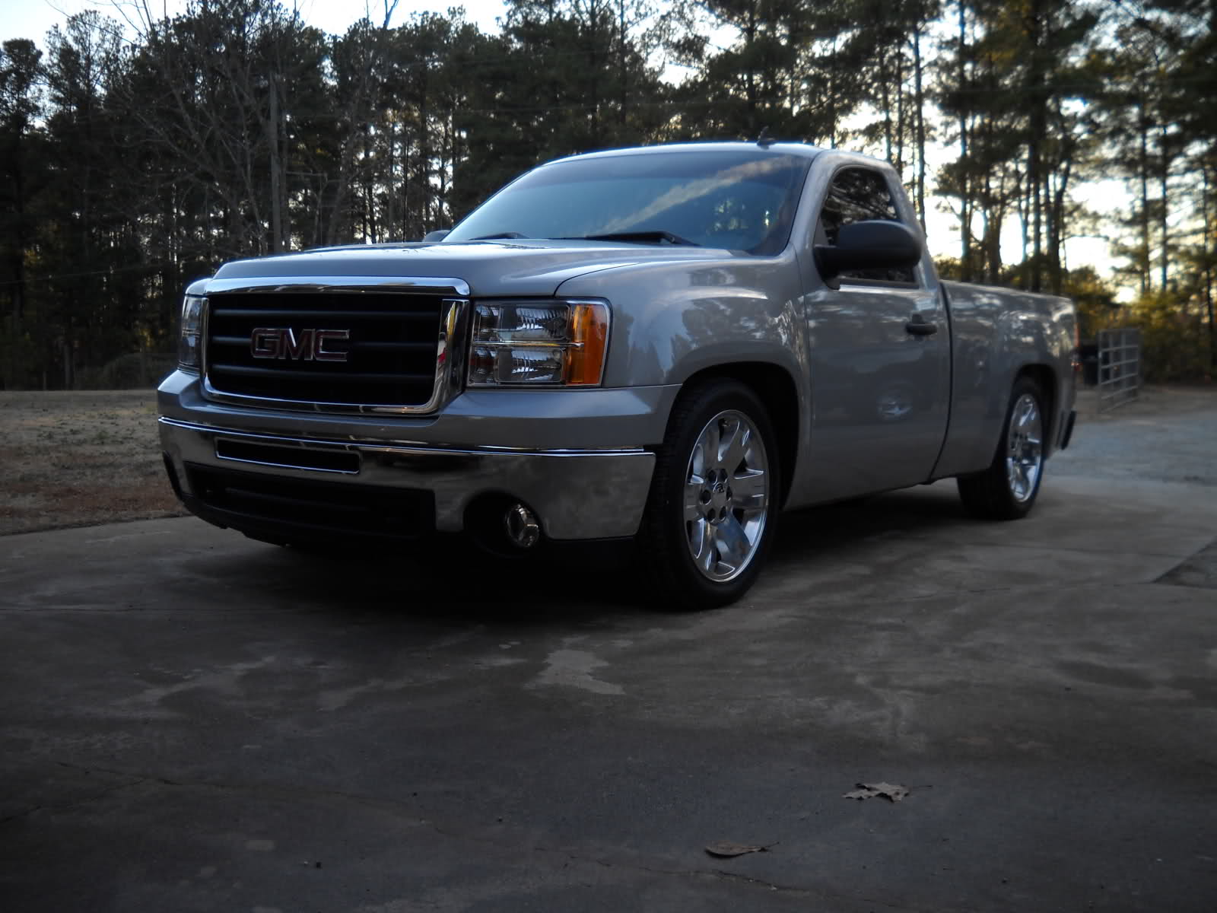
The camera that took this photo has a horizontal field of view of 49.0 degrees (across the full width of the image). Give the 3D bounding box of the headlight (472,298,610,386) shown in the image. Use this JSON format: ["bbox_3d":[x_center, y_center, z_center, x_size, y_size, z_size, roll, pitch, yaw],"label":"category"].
[{"bbox_3d":[-0.205,-0.316,3.774,0.360,0.247,0.240,4,6,35],"label":"headlight"}]

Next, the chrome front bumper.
[{"bbox_3d":[-0.837,0.049,4.205,2.000,0.285,0.500,4,6,35],"label":"chrome front bumper"}]

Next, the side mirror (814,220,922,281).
[{"bbox_3d":[0.926,-0.733,4.739,0.290,0.217,0.240,4,6,35],"label":"side mirror"}]

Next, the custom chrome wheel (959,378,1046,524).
[{"bbox_3d":[2.007,-0.051,6.820,0.265,0.748,0.748,4,6,35],"label":"custom chrome wheel"}]

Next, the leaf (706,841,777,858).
[{"bbox_3d":[0.219,0.655,2.226,0.122,0.020,0.060,0,5,-9],"label":"leaf"}]

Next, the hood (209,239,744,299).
[{"bbox_3d":[-0.551,-0.646,4.539,1.620,0.257,1.310,4,6,35],"label":"hood"}]

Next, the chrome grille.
[{"bbox_3d":[-0.909,-0.334,4.059,1.130,0.340,0.160,4,6,35],"label":"chrome grille"}]

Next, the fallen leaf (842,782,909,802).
[{"bbox_3d":[0.507,0.636,2.528,0.130,0.022,0.090,1,5,0],"label":"fallen leaf"}]

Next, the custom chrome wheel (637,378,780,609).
[{"bbox_3d":[0.286,0.118,4.340,0.265,0.748,0.748,4,6,35],"label":"custom chrome wheel"}]

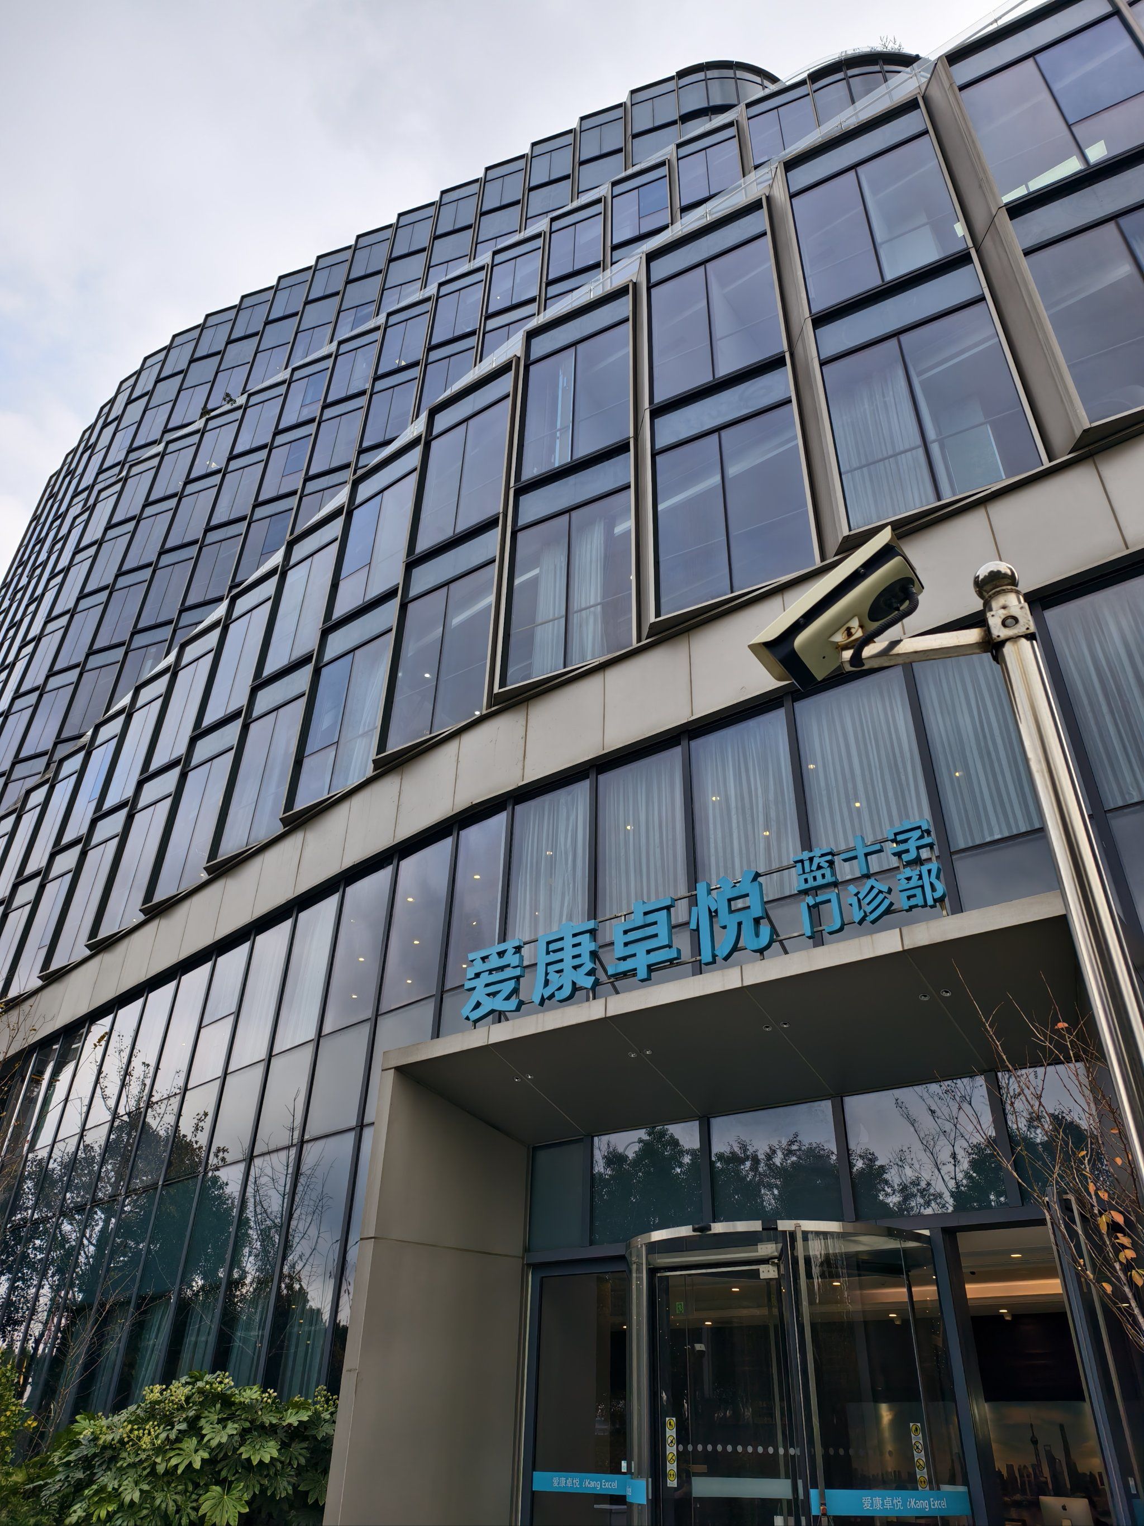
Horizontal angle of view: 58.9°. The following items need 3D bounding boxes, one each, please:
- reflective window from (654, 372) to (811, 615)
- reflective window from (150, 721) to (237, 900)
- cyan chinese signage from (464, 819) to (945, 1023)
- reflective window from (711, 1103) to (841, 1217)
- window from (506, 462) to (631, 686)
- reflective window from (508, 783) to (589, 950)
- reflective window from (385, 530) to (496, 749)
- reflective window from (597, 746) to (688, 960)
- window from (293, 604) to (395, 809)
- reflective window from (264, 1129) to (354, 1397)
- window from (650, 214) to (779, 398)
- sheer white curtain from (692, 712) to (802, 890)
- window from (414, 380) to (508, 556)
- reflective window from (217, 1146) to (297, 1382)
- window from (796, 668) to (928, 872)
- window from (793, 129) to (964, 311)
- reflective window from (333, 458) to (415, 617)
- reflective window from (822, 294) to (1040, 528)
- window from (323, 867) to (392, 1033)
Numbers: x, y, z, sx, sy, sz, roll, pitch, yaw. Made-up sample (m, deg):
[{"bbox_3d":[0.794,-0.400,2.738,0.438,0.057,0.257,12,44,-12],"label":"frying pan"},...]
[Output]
[{"bbox_3d":[2.034,-3.653,13.309,1.991,3.792,0.150,-16,-37,25],"label":"reflective window"},{"bbox_3d":[-7.920,0.911,21.487,1.861,3.861,0.120,-22,-40,31],"label":"reflective window"},{"bbox_3d":[0.753,1.262,7.563,4.066,0.632,0.150,-21,-40,30],"label":"cyan chinese signage"},{"bbox_3d":[1.864,3.687,9.424,1.245,0.925,0.120,-20,-39,30],"label":"reflective window"},{"bbox_3d":[-0.007,-2.858,14.599,1.920,3.798,0.150,-15,-37,24],"label":"window"},{"bbox_3d":[-0.308,1.445,13.208,1.248,2.461,0.120,-20,-39,30],"label":"reflective window"},{"bbox_3d":[-2.105,-2.101,16.634,1.959,3.846,0.120,-19,-39,28],"label":"reflective window"},{"bbox_3d":[0.766,0.896,11.696,1.299,2.433,0.120,-22,-40,31],"label":"reflective window"},{"bbox_3d":[-3.816,-1.084,17.410,1.856,3.767,0.150,-21,-40,30],"label":"window"},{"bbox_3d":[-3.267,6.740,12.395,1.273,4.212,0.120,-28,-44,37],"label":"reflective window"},{"bbox_3d":[2.131,-7.056,15.566,1.991,3.720,0.150,-16,-37,25],"label":"window"},{"bbox_3d":[1.971,0.602,11.138,1.338,2.641,0.120,-21,-40,30],"label":"sheer white curtain"},{"bbox_3d":[-1.875,-5.434,18.192,1.873,3.762,0.150,-19,-39,28],"label":"window"},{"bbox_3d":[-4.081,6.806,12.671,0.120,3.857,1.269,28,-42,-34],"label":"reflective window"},{"bbox_3d":[2.968,0.097,10.428,1.249,2.398,0.120,-16,-37,24],"label":"window"},{"bbox_3d":[4.351,-7.961,14.761,2.000,3.285,0.120,-15,-37,23],"label":"window"},{"bbox_3d":[-3.917,-4.647,20.534,1.861,3.558,0.120,-21,-40,30],"label":"reflective window"},{"bbox_3d":[4.244,-4.354,12.364,2.029,3.267,0.120,-15,-37,23],"label":"reflective window"},{"bbox_3d":[-3.038,2.572,14.374,1.247,2.446,0.120,-26,-42,35],"label":"window"}]

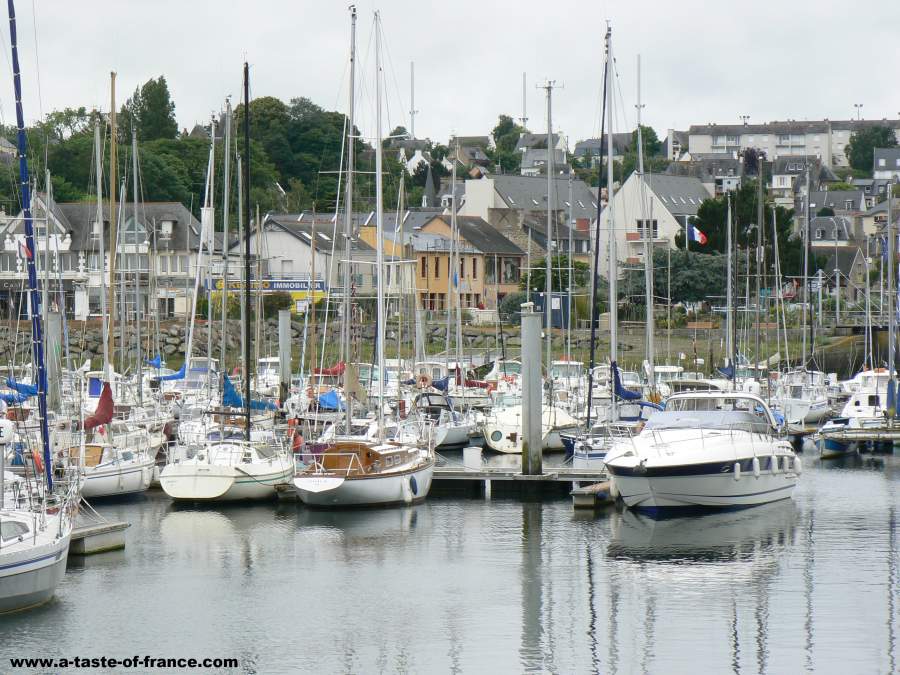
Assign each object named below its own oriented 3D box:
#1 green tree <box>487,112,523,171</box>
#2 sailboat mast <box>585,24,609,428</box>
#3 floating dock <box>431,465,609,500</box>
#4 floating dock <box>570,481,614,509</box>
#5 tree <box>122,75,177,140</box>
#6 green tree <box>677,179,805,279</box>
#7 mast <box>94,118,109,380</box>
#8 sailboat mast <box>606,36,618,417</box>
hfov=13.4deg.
[{"bbox_3d":[9.982,-35.532,700.000,6.800,10.700,6.800,0,0,0],"label":"green tree"},{"bbox_3d":[4.082,-3.115,105.500,0.150,11.596,0.150,-1,-16,17],"label":"sailboat mast"},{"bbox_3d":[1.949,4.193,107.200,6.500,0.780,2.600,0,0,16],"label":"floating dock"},{"bbox_3d":[3.554,3.927,95.000,0.660,0.480,3.000,0,0,17],"label":"floating dock"},{"bbox_3d":[-40.885,-30.749,520.000,8.000,9.800,7.500,0,0,0],"label":"tree"},{"bbox_3d":[26.603,-9.616,350.000,11.700,10.000,10.000,0,0,0],"label":"green tree"},{"bbox_3d":[-9.277,-1.863,102.250,0.150,7.930,0.150,-1,4,17],"label":"mast"},{"bbox_3d":[4.847,-3.430,114.000,0.200,11.800,0.200,-1,0,0],"label":"sailboat mast"}]

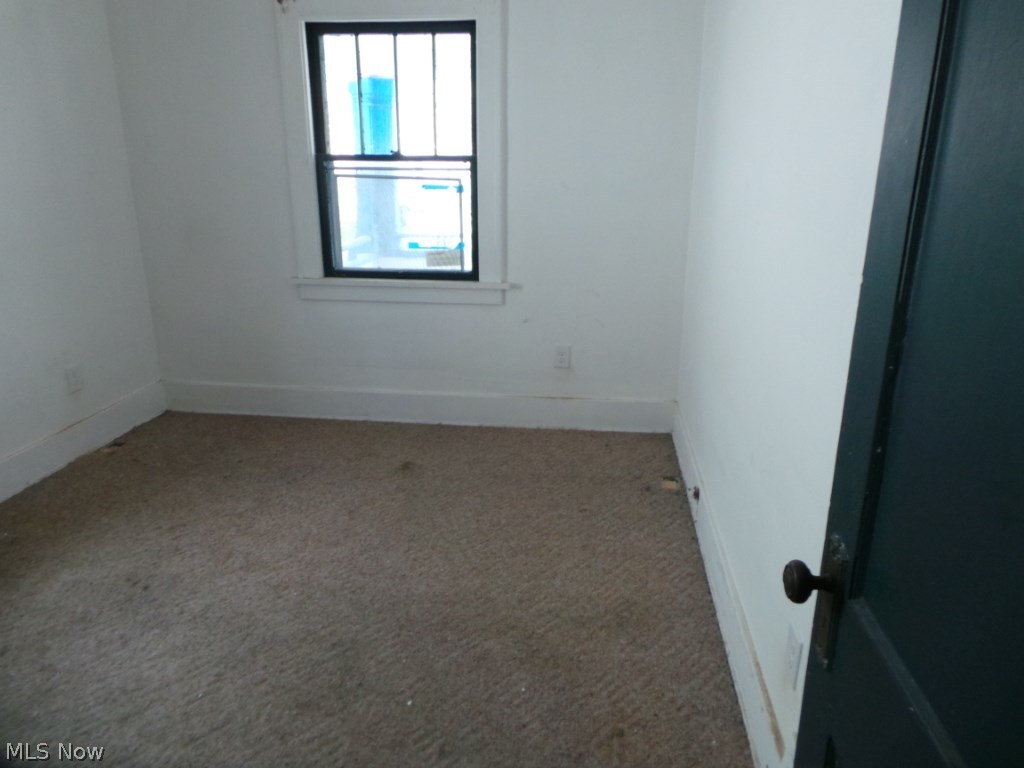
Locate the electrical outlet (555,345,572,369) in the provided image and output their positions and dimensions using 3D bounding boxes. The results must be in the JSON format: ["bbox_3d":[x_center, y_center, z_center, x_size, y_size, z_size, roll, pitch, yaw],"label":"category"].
[{"bbox_3d":[0.277,-0.146,3.646,0.082,0.125,0.012,2,16,8],"label":"electrical outlet"}]

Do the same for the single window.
[{"bbox_3d":[-0.588,-1.169,3.507,0.853,1.247,0.100,2,16,8],"label":"single window"}]

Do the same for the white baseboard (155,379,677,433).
[{"bbox_3d":[-0.593,0.125,3.847,2.944,0.187,0.025,2,16,8],"label":"white baseboard"}]

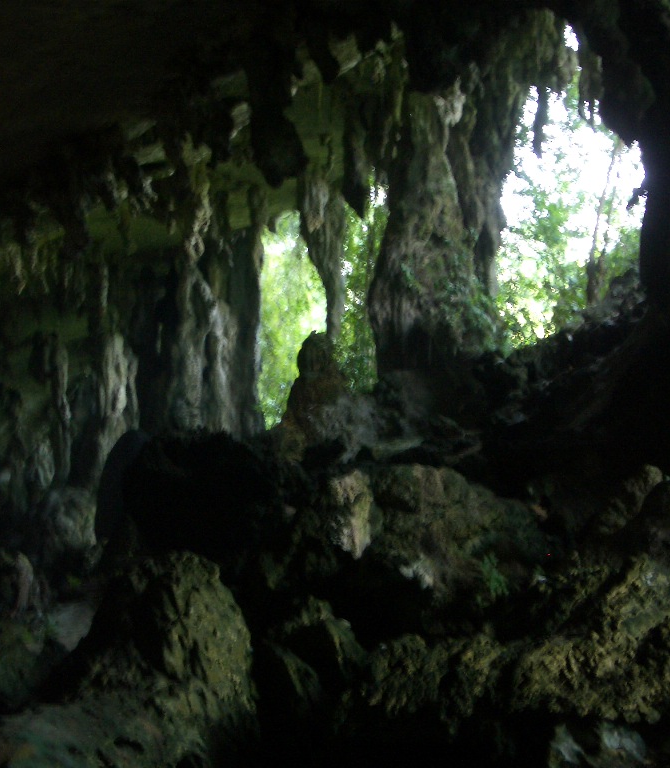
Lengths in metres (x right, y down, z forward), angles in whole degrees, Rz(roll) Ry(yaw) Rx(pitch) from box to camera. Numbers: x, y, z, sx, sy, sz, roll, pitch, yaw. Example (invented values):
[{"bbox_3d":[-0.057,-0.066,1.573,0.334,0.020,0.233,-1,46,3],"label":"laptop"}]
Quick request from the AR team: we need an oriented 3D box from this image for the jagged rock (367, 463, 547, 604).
[{"bbox_3d":[0.801,0.978,12.000,1.150,0.880,0.950,0,0,0],"label":"jagged rock"}]

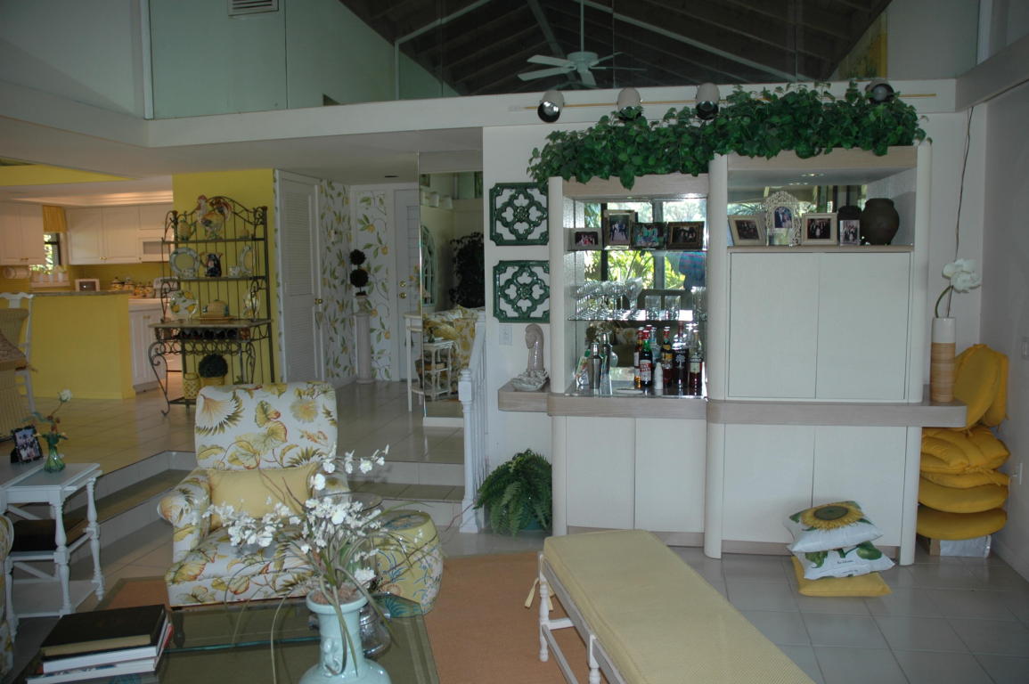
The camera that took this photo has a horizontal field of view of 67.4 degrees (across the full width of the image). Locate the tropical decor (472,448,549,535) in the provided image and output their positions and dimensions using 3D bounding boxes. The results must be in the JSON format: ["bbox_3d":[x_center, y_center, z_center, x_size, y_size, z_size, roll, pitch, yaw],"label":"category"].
[{"bbox_3d":[-0.001,0.872,4.702,0.470,0.450,0.430,0,7,9],"label":"tropical decor"}]

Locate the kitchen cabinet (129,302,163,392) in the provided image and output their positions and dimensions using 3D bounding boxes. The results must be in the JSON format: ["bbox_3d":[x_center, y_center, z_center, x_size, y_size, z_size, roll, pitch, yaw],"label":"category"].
[{"bbox_3d":[-4.005,0.033,7.824,0.580,0.914,0.450,0,7,9],"label":"kitchen cabinet"}]

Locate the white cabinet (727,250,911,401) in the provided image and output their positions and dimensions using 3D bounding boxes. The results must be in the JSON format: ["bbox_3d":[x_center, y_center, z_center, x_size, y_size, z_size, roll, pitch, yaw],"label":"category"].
[{"bbox_3d":[1.607,-0.109,4.255,0.908,0.782,0.540,0,7,9],"label":"white cabinet"}]

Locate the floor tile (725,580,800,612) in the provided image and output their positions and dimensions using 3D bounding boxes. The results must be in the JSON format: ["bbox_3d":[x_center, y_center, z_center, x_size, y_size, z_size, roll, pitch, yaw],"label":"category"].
[{"bbox_3d":[1.154,1.201,3.617,0.320,0.010,0.320,0,6,11],"label":"floor tile"}]

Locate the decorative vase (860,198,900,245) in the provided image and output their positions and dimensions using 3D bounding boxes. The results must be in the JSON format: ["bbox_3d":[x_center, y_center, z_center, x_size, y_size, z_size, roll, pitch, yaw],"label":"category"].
[{"bbox_3d":[1.887,-0.619,3.978,0.196,0.248,0.196,0,7,11],"label":"decorative vase"}]

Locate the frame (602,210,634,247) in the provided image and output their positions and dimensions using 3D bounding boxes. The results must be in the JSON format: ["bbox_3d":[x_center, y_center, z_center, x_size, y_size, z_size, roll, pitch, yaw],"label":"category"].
[{"bbox_3d":[0.590,-0.638,4.335,0.173,0.208,0.040,-1,-1,3],"label":"frame"}]

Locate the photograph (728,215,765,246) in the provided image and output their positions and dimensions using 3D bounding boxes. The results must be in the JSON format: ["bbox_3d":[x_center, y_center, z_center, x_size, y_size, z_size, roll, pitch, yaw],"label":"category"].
[{"bbox_3d":[1.214,-0.579,4.024,0.200,0.170,0.050,-3,-9,-15],"label":"photograph"}]

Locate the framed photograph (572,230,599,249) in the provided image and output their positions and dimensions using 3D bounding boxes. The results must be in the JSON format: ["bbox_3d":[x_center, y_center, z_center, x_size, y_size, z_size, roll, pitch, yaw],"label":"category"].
[{"bbox_3d":[0.420,-0.602,4.537,0.175,0.127,0.030,0,-3,9],"label":"framed photograph"}]

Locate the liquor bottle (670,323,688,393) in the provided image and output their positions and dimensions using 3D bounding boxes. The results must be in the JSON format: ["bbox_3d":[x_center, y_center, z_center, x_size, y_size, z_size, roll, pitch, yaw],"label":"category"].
[{"bbox_3d":[0.973,0.079,4.501,0.095,0.387,0.093,0,7,9],"label":"liquor bottle"}]

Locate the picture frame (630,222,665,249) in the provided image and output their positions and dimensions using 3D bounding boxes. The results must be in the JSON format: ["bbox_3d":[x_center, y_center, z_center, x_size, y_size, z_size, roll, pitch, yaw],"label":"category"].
[{"bbox_3d":[0.738,-0.588,4.260,0.187,0.155,0.030,0,-2,9],"label":"picture frame"}]

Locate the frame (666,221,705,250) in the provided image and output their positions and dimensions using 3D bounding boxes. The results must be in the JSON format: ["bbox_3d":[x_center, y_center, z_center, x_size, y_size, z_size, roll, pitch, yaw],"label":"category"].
[{"bbox_3d":[0.982,-0.607,4.428,0.205,0.161,0.030,1,-3,17],"label":"frame"}]

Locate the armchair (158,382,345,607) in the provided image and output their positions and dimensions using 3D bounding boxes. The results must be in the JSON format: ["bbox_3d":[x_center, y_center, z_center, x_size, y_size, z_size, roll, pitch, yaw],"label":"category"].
[{"bbox_3d":[-1.207,0.750,3.706,0.850,0.970,0.860,-3,6,-12],"label":"armchair"}]

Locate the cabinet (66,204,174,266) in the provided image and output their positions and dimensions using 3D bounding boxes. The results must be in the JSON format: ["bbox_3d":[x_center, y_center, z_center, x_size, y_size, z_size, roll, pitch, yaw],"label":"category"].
[{"bbox_3d":[-5.159,-1.433,10.339,1.780,0.767,0.340,0,7,11],"label":"cabinet"}]

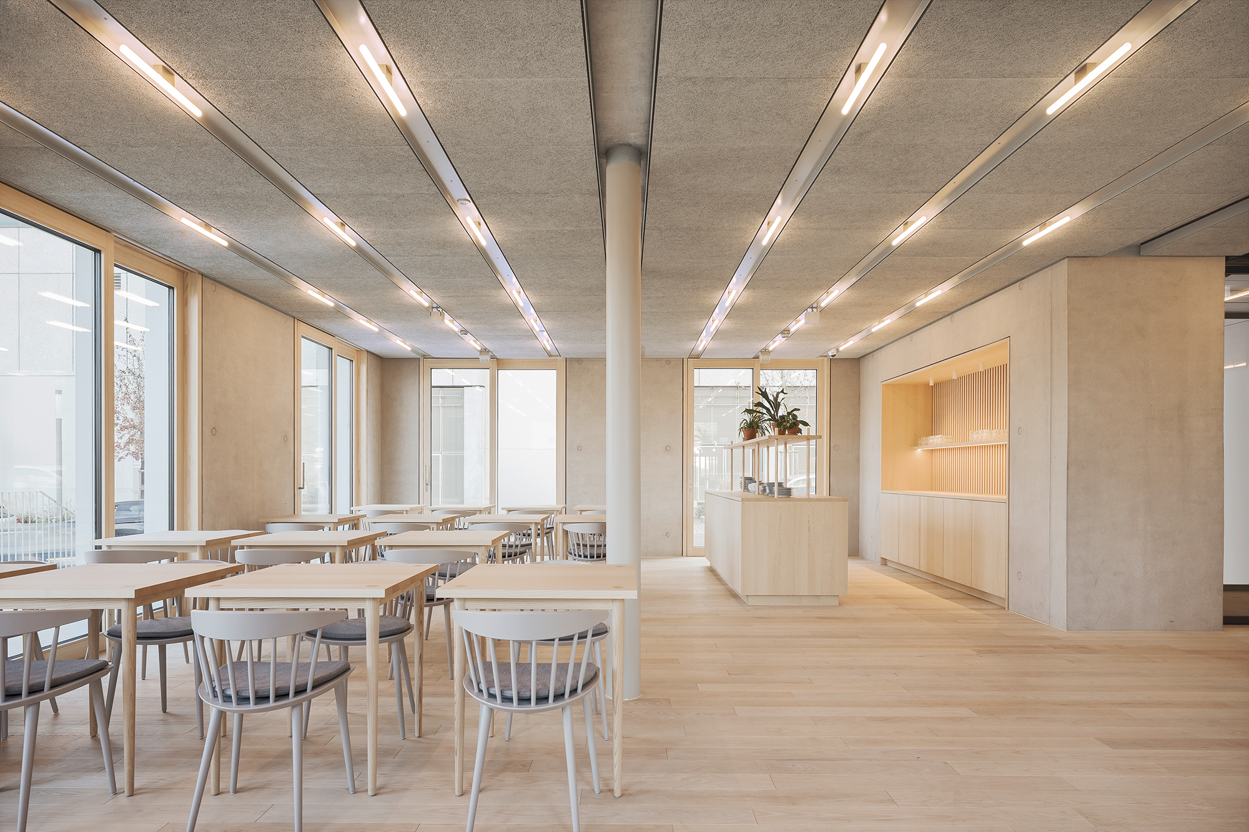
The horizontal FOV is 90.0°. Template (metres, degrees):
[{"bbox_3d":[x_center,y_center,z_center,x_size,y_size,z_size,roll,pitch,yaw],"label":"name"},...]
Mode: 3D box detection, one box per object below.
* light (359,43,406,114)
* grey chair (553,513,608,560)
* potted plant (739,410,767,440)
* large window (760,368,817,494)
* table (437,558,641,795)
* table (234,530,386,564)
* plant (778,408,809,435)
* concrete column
[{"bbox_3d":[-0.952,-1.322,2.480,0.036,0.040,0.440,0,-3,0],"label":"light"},{"bbox_3d":[-0.281,1.290,5.386,0.500,0.745,0.510,0,-4,0],"label":"grey chair"},{"bbox_3d":[1.394,0.095,6.783,0.296,0.342,0.286,0,-4,0],"label":"potted plant"},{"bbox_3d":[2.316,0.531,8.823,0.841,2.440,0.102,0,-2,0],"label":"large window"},{"bbox_3d":[-0.306,1.010,2.480,0.700,0.750,0.615,0,-3,0],"label":"table"},{"bbox_3d":[-1.997,1.149,4.030,0.700,0.750,0.620,0,-3,0],"label":"table"},{"bbox_3d":[1.532,0.051,5.650,0.280,0.260,0.260,0,-3,0],"label":"plant"},{"bbox_3d":[0.000,0.045,3.264,0.184,2.846,0.184,0,-2,0],"label":"concrete column"}]

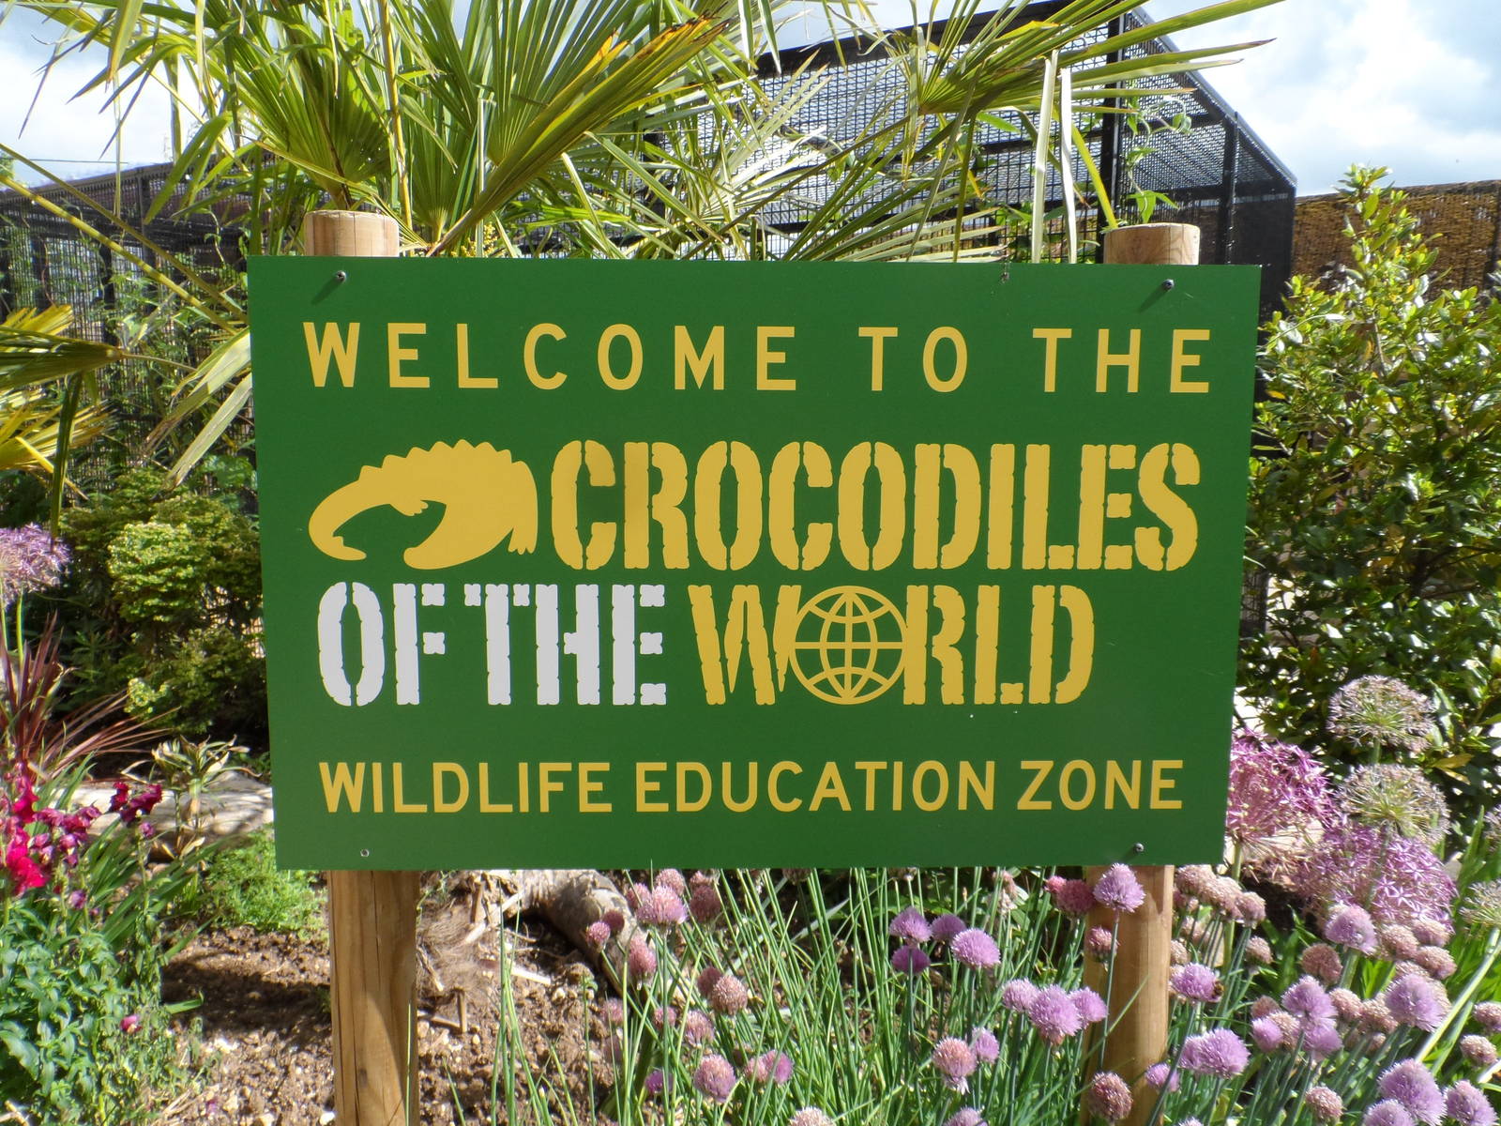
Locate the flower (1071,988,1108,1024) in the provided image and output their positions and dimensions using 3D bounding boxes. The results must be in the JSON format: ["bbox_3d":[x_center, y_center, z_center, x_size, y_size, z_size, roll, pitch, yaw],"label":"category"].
[{"bbox_3d":[0.242,0.319,0.750,0.030,0.027,0.030,0,6,0],"label":"flower"}]

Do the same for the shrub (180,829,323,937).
[{"bbox_3d":[-0.954,0.605,2.000,0.285,0.170,0.250,0,6,0],"label":"shrub"}]

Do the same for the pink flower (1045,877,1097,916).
[{"bbox_3d":[0.300,0.310,0.969,0.042,0.035,0.042,0,6,0],"label":"pink flower"}]

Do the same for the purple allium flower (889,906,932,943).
[{"bbox_3d":[0.128,0.288,0.830,0.033,0.029,0.033,0,6,0],"label":"purple allium flower"}]

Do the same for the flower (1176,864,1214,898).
[{"bbox_3d":[0.423,0.303,0.989,0.036,0.032,0.036,0,6,0],"label":"flower"}]

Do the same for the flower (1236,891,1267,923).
[{"bbox_3d":[0.428,0.295,0.890,0.026,0.026,0.026,0,6,0],"label":"flower"}]

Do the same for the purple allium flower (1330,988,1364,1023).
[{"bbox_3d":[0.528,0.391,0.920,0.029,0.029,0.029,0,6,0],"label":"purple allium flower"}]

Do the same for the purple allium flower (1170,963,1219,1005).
[{"bbox_3d":[0.383,0.363,0.898,0.041,0.034,0.041,0,6,0],"label":"purple allium flower"}]

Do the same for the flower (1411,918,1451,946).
[{"bbox_3d":[0.654,0.355,1.000,0.037,0.027,0.037,0,6,0],"label":"flower"}]

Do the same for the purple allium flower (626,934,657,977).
[{"bbox_3d":[-0.103,0.373,0.989,0.029,0.040,0.029,0,6,0],"label":"purple allium flower"}]

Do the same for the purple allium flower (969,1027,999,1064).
[{"bbox_3d":[0.205,0.422,0.910,0.026,0.030,0.026,0,6,0],"label":"purple allium flower"}]

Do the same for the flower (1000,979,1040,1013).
[{"bbox_3d":[0.228,0.366,0.880,0.034,0.028,0.034,0,6,0],"label":"flower"}]

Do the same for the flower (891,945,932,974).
[{"bbox_3d":[0.150,0.368,0.969,0.036,0.029,0.036,0,6,0],"label":"flower"}]

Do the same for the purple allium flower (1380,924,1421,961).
[{"bbox_3d":[0.575,0.336,0.920,0.037,0.030,0.037,0,6,0],"label":"purple allium flower"}]

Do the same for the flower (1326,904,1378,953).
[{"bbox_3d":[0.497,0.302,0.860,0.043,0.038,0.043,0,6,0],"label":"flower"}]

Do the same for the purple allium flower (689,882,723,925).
[{"bbox_3d":[-0.044,0.335,1.020,0.033,0.039,0.033,0,6,0],"label":"purple allium flower"}]

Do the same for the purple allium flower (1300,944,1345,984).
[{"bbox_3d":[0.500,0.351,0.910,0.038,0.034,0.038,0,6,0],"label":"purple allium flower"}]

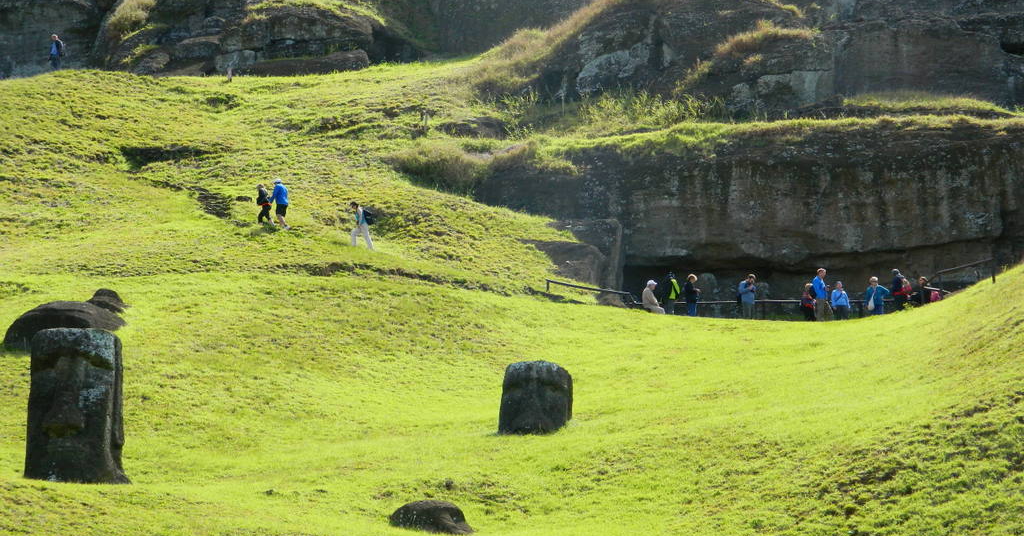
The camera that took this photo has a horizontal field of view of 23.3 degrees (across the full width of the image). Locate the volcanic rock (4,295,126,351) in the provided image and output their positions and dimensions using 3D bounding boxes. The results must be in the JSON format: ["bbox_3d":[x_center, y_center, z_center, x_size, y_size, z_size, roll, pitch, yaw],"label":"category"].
[{"bbox_3d":[-12.129,1.480,67.500,3.100,1.350,2.200,0,-5,-6],"label":"volcanic rock"}]

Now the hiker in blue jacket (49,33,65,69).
[{"bbox_3d":[-18.514,-8.617,101.000,0.580,1.730,0.450,-3,-6,36],"label":"hiker in blue jacket"}]

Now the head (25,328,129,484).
[{"bbox_3d":[-9.990,3.177,57.000,2.000,3.450,1.450,-1,-5,7],"label":"head"}]

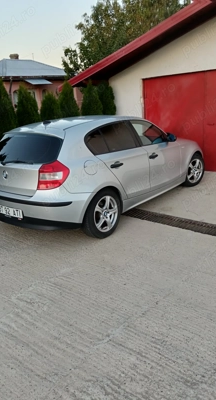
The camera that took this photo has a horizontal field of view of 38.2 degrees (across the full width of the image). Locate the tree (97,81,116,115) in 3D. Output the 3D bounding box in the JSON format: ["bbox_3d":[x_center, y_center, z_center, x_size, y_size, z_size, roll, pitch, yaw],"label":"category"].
[{"bbox_3d":[0.003,-1.921,8.210,0.620,2.206,0.620,8,20,38],"label":"tree"}]

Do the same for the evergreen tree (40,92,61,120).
[{"bbox_3d":[-1.157,-1.308,6.826,0.620,1.983,0.620,8,20,38],"label":"evergreen tree"}]

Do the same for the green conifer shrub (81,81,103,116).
[{"bbox_3d":[-0.328,-1.797,7.807,0.640,2.244,0.640,8,20,38],"label":"green conifer shrub"}]

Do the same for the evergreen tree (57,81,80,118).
[{"bbox_3d":[-0.808,-1.572,7.229,0.640,2.209,0.640,8,20,38],"label":"evergreen tree"}]

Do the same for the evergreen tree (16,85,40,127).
[{"bbox_3d":[-1.550,-1.205,6.339,0.640,2.117,0.640,8,20,38],"label":"evergreen tree"}]

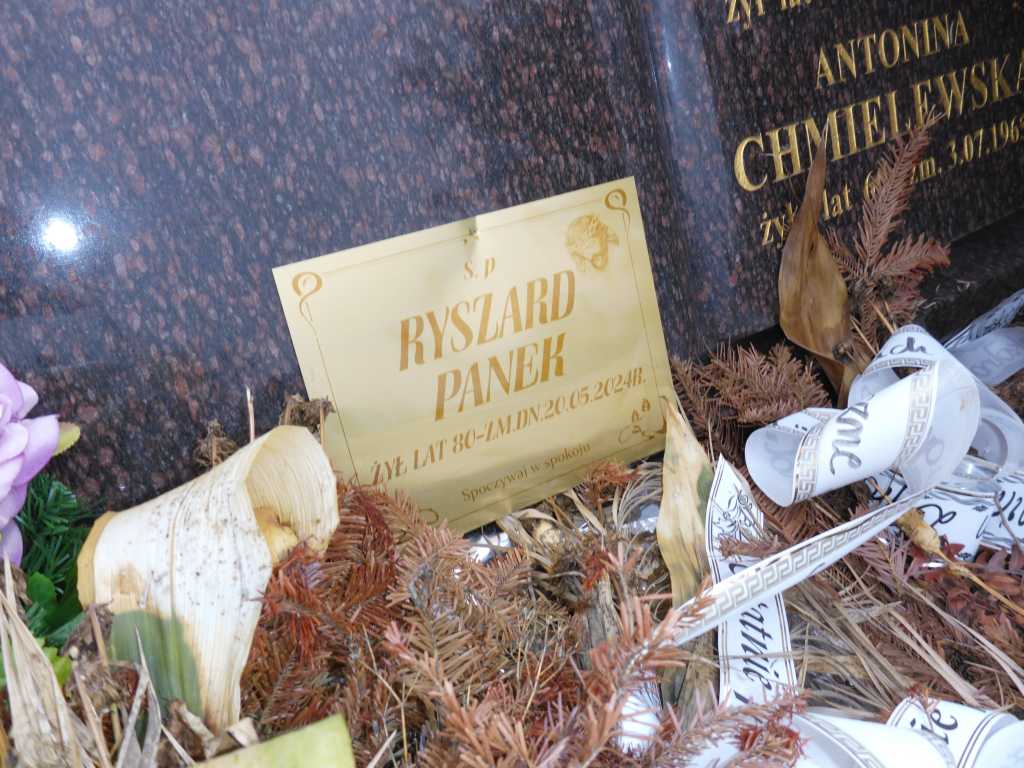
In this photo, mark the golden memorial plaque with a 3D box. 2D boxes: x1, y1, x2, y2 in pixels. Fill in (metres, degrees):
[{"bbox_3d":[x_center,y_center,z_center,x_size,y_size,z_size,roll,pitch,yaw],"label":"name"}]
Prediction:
[{"bbox_3d":[-0.007,-0.010,0.526,0.240,0.188,0.012,-17,14,-20],"label":"golden memorial plaque"}]

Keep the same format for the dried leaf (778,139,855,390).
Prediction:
[{"bbox_3d":[0.234,-0.086,0.635,0.058,0.205,0.035,-14,15,-6],"label":"dried leaf"}]

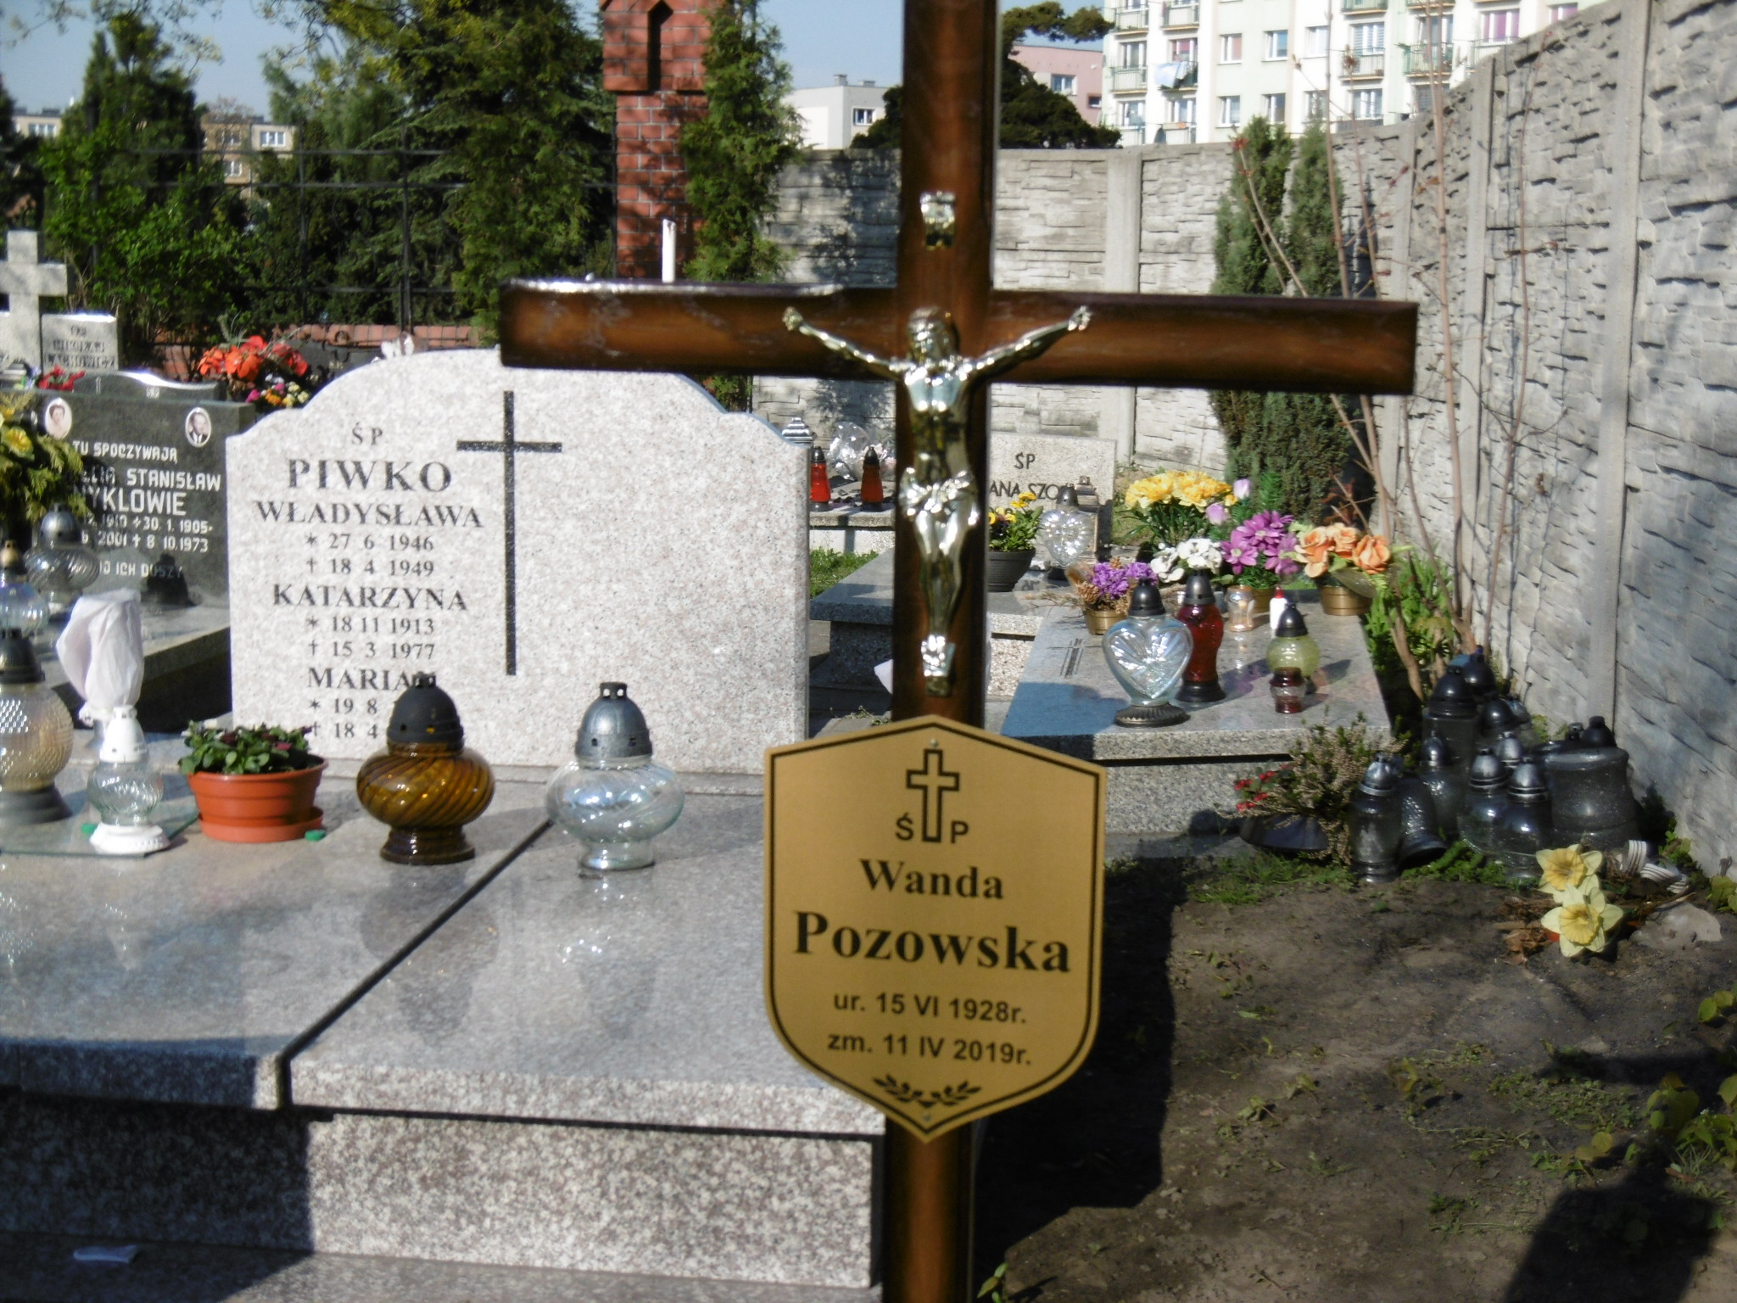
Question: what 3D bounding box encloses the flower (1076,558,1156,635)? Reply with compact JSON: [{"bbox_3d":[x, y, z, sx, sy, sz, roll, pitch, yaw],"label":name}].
[{"bbox_3d":[0.567,-0.129,6.780,0.180,0.165,0.170,1,8,0],"label":"flower"}]

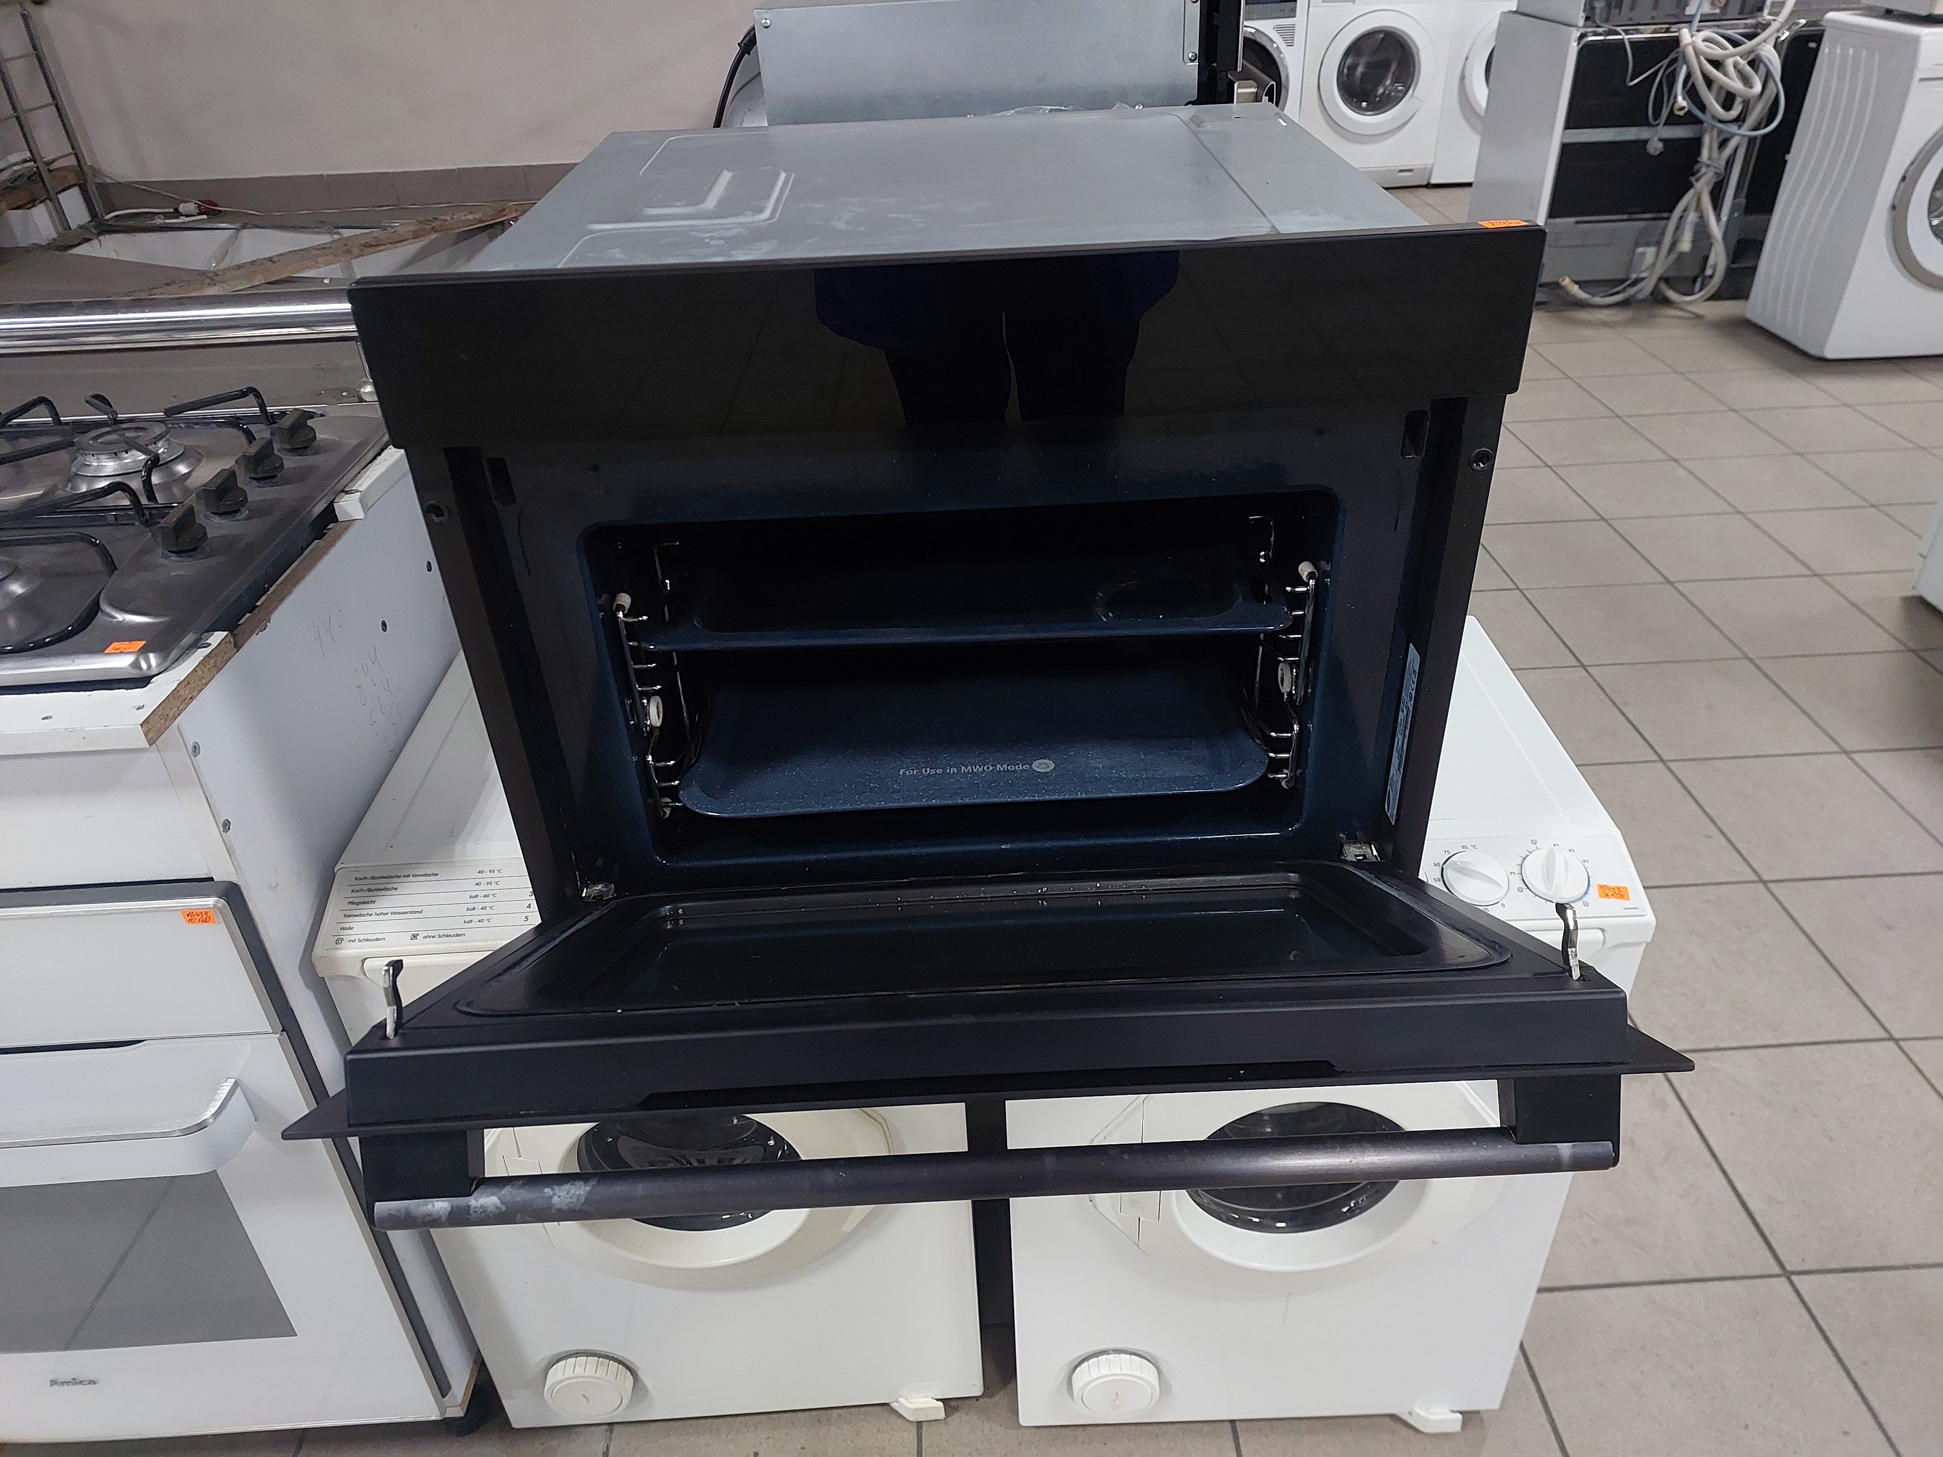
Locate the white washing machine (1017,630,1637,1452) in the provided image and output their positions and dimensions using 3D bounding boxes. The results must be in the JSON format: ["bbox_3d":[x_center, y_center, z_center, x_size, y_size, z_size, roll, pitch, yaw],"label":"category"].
[{"bbox_3d":[0.270,0.306,1.282,0.478,0.684,0.438,-2,32,0],"label":"white washing machine"}]

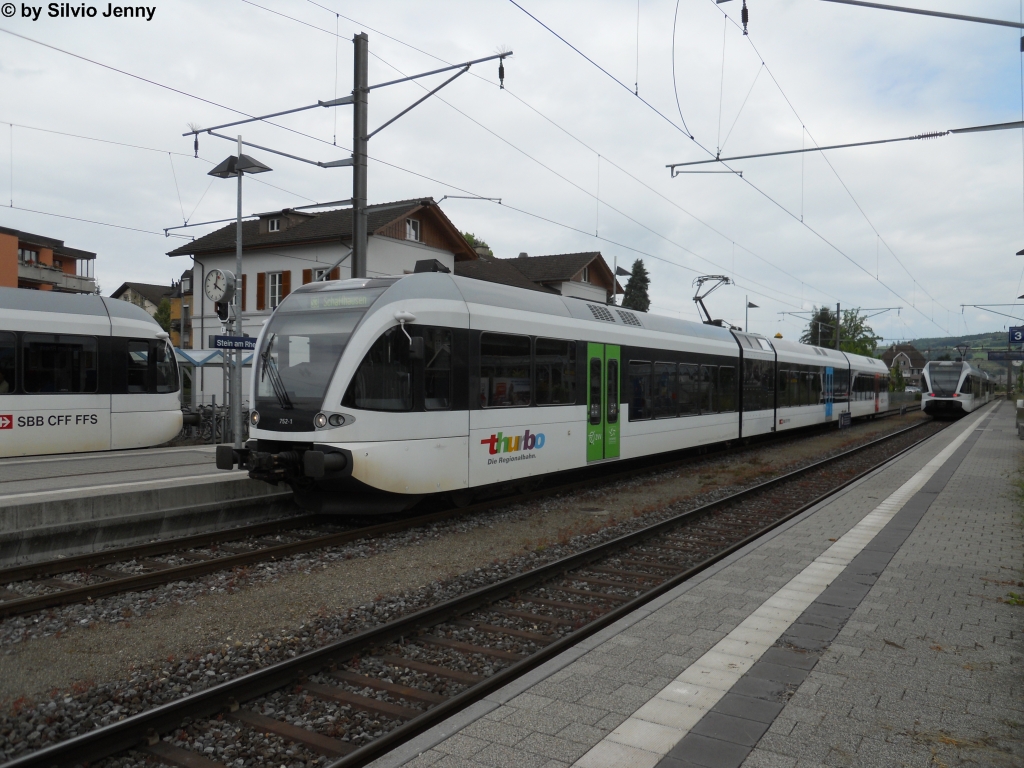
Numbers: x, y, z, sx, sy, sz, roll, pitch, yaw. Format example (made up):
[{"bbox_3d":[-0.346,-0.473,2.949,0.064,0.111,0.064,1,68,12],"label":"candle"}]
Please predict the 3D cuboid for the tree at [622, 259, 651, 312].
[{"bbox_3d":[9.883,-3.946,65.983,3.600,11.870,3.600,0,0,31],"label":"tree"}]

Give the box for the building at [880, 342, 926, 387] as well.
[{"bbox_3d":[97.909,-3.730,206.999,10.300,12.320,9.300,0,0,31],"label":"building"}]

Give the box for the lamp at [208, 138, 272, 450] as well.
[{"bbox_3d":[-5.745,-1.829,17.486,1.500,6.770,0.470,0,0,31],"label":"lamp"}]

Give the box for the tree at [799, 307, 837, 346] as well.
[{"bbox_3d":[41.406,-4.016,111.992,5.000,12.790,5.000,0,0,31],"label":"tree"}]

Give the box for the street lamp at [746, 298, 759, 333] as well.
[{"bbox_3d":[14.387,-1.784,49.545,0.850,7.000,0.470,0,0,31],"label":"street lamp"}]

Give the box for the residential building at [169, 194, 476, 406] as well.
[{"bbox_3d":[-9.382,-3.308,40.944,13.100,10.300,8.000,0,0,31],"label":"residential building"}]

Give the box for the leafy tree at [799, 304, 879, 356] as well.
[{"bbox_3d":[44.515,-4.108,111.992,9.400,13.010,9.000,0,0,31],"label":"leafy tree"}]

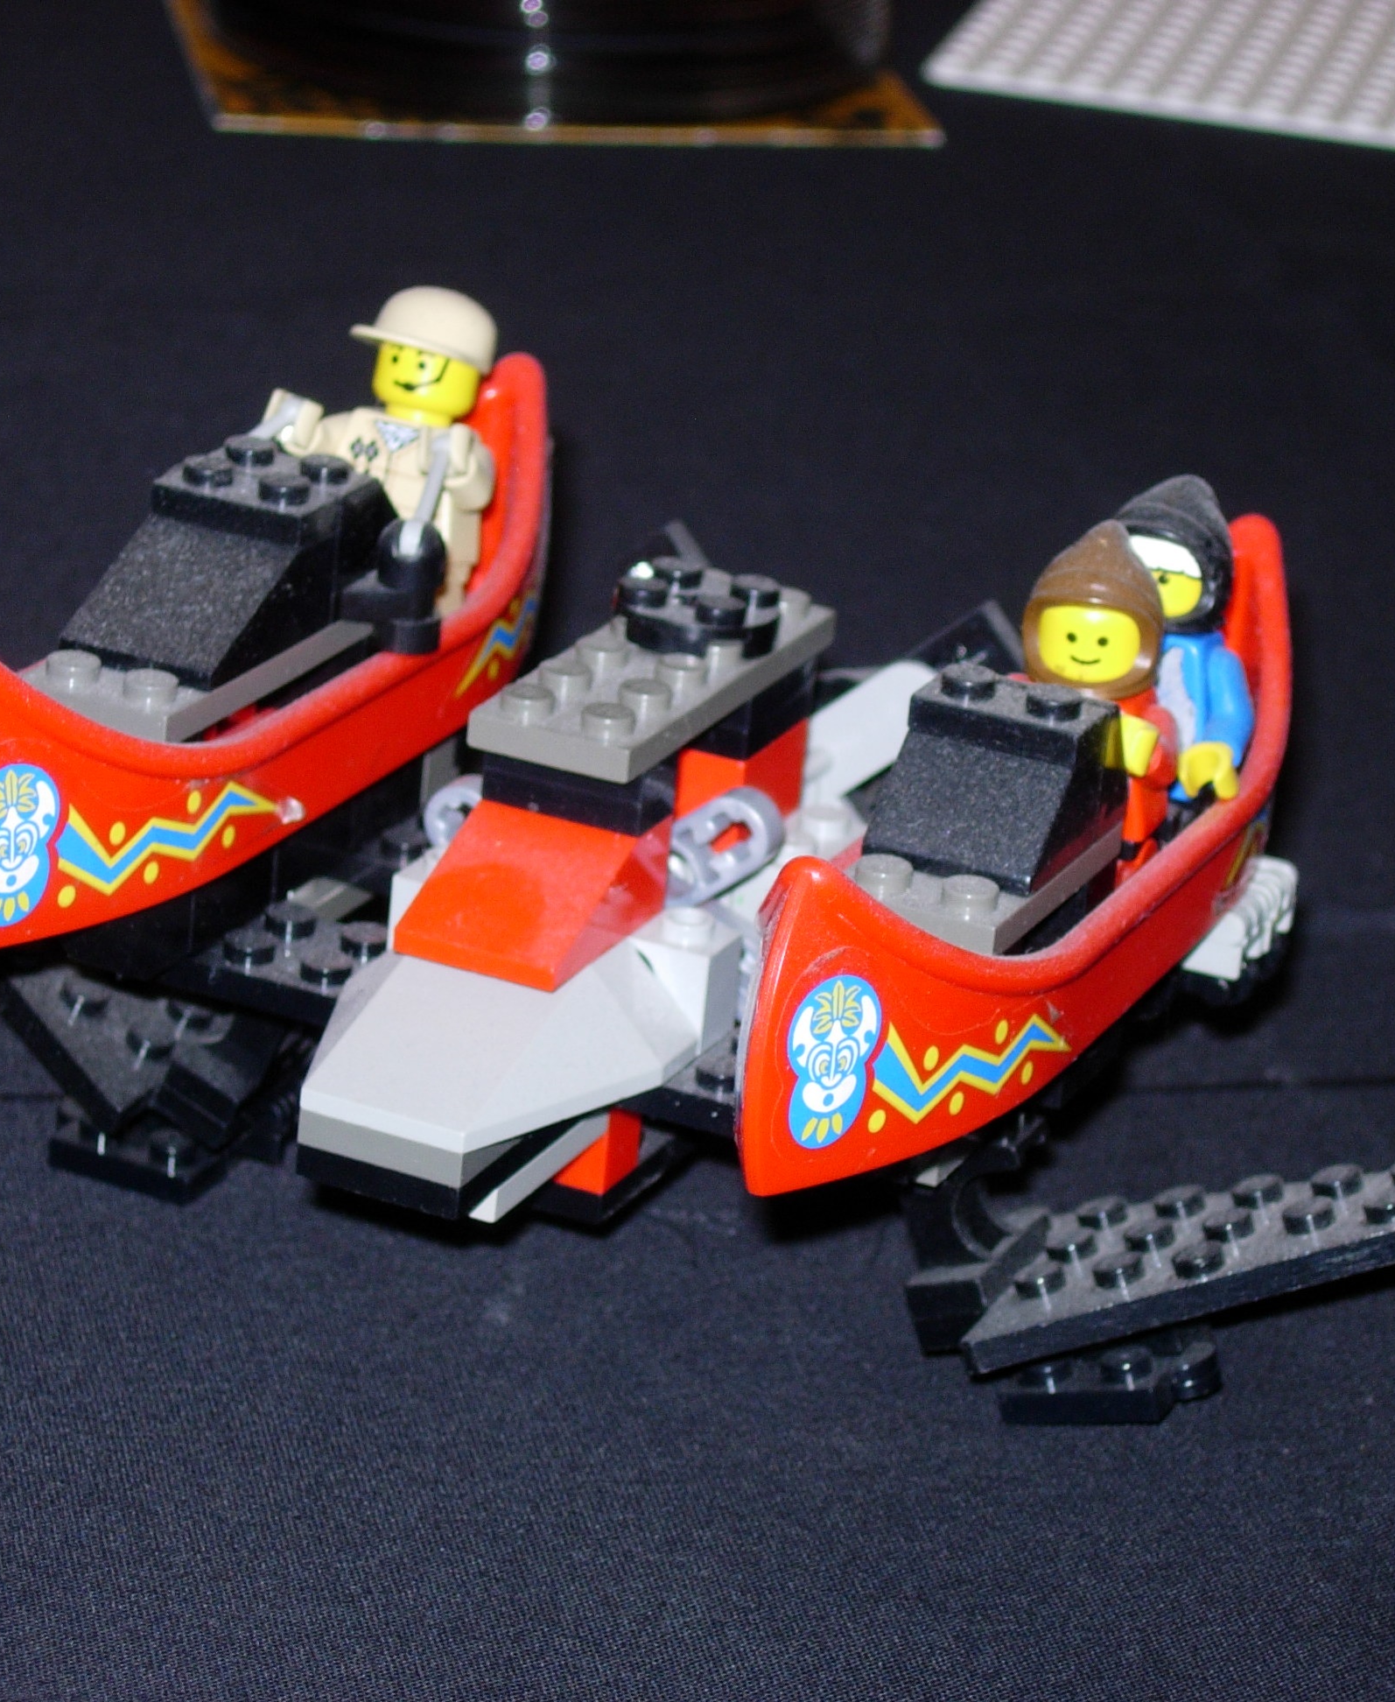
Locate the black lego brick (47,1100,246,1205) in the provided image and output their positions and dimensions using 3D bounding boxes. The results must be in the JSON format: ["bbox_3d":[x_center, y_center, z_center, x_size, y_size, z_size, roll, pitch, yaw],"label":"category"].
[{"bbox_3d":[-0.058,0.031,0.623,0.016,0.005,0.009,15,25,23],"label":"black lego brick"}]

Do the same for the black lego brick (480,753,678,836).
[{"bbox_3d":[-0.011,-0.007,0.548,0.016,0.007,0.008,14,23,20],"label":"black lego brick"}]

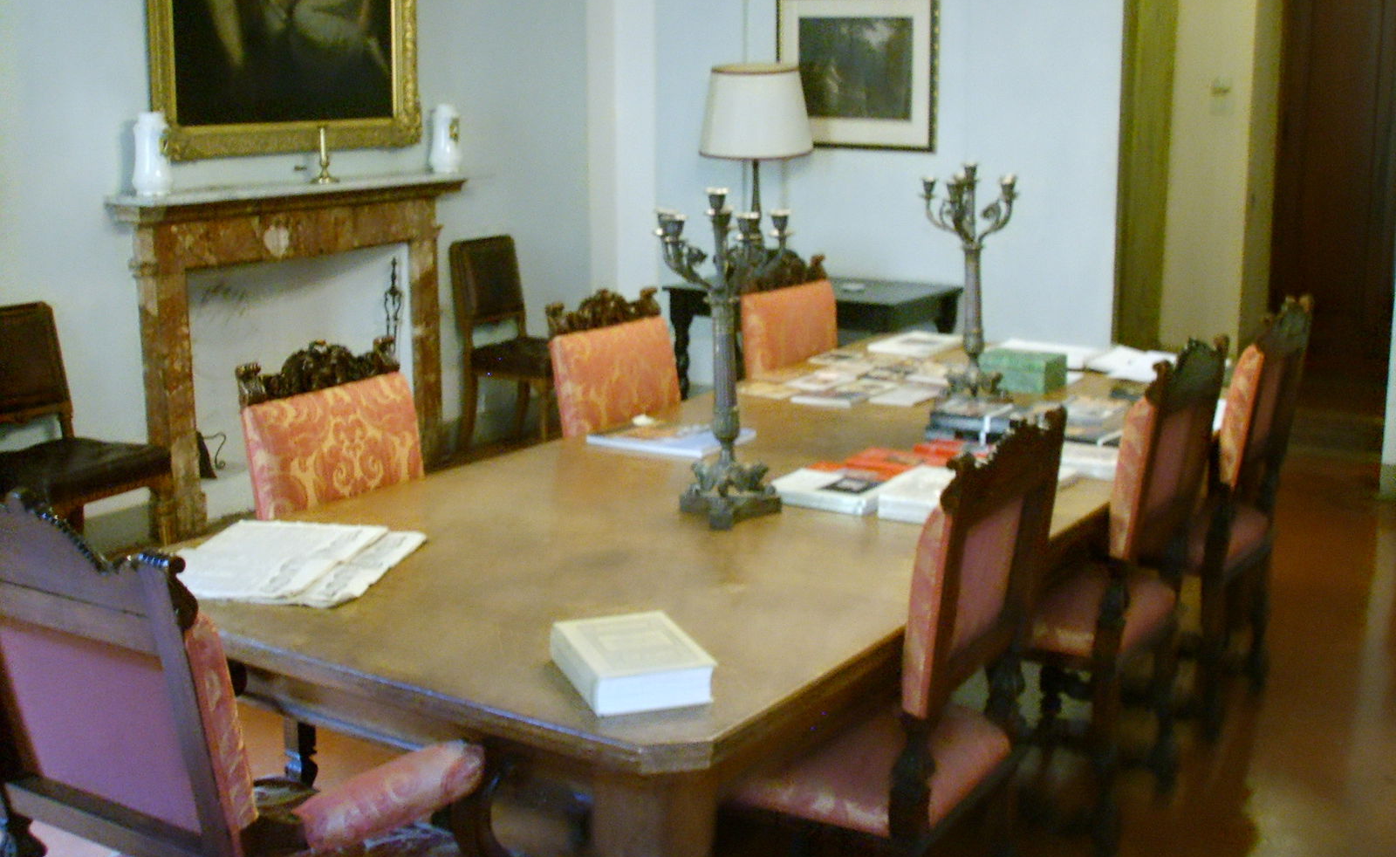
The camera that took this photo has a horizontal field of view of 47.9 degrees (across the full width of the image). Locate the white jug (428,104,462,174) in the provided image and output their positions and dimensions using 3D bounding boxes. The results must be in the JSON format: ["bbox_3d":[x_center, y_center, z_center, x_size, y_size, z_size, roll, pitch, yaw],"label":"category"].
[{"bbox_3d":[-1.073,-1.228,6.670,0.136,0.276,0.136,-1,12,0],"label":"white jug"}]

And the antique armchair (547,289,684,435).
[{"bbox_3d":[-0.057,0.173,4.310,0.533,1.099,0.476,8,15,33],"label":"antique armchair"}]

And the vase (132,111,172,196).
[{"bbox_3d":[-1.901,-0.959,5.477,0.139,0.276,0.139,8,15,33],"label":"vase"}]

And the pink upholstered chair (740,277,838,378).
[{"bbox_3d":[0.503,0.014,4.865,0.562,1.108,0.507,8,14,33],"label":"pink upholstered chair"}]

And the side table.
[{"bbox_3d":[0.510,-0.254,7.042,1.148,0.749,0.640,8,15,33],"label":"side table"}]

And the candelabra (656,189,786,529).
[{"bbox_3d":[0.053,-0.141,3.133,0.260,0.650,0.260,8,15,34],"label":"candelabra"}]

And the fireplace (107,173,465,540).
[{"bbox_3d":[-1.518,-0.340,6.232,0.260,1.255,1.610,8,15,34],"label":"fireplace"}]

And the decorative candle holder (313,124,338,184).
[{"bbox_3d":[-1.463,-1.064,6.112,0.100,0.210,0.100,8,15,34],"label":"decorative candle holder"}]

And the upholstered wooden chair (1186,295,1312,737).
[{"bbox_3d":[1.253,0.190,4.156,0.533,1.099,0.476,8,15,33],"label":"upholstered wooden chair"}]

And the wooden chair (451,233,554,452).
[{"bbox_3d":[-0.753,-0.367,7.050,0.560,0.935,0.470,8,15,34],"label":"wooden chair"}]

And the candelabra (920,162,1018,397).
[{"bbox_3d":[0.736,-0.375,4.156,0.260,0.645,0.260,8,15,34],"label":"candelabra"}]

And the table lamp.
[{"bbox_3d":[0.258,-1.125,7.022,0.500,0.950,0.500,0,13,0],"label":"table lamp"}]

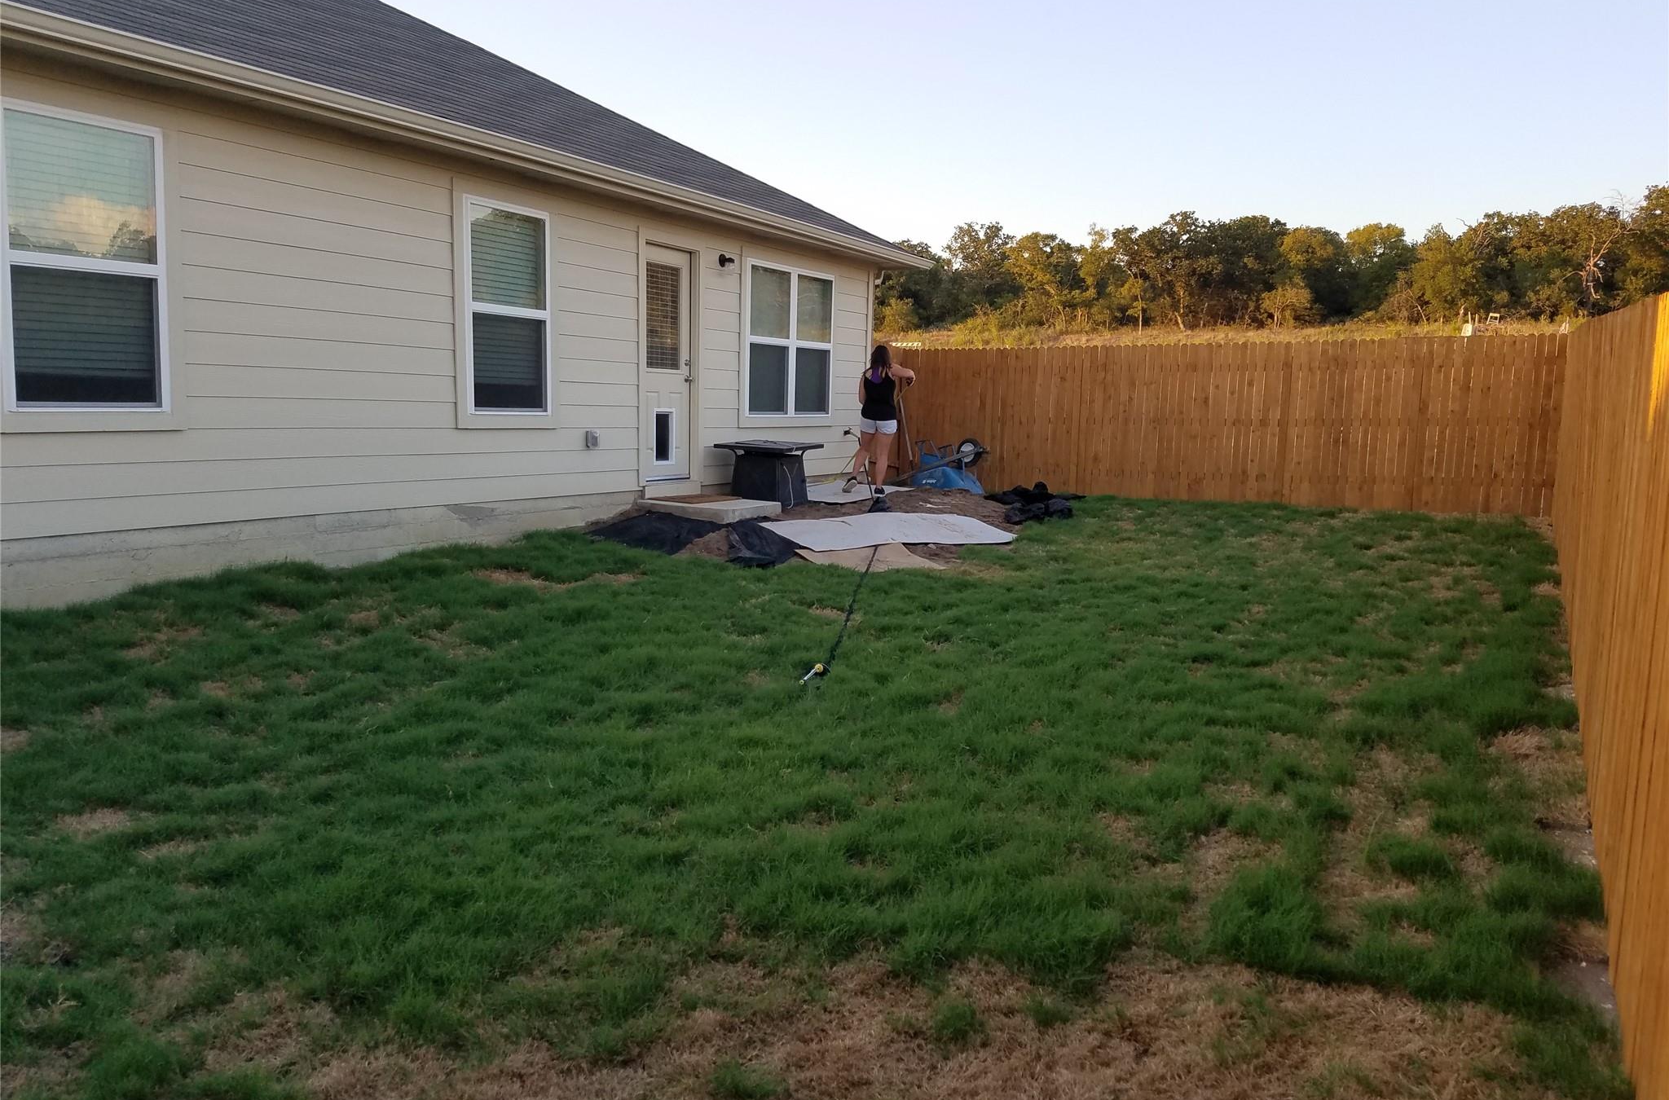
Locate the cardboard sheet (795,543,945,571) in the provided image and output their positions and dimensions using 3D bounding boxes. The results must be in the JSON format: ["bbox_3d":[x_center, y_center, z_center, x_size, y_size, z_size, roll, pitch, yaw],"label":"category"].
[{"bbox_3d":[0.246,0.068,9.202,0.880,0.050,1.030,-3,10,-19],"label":"cardboard sheet"}]

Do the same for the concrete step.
[{"bbox_3d":[-1.069,-0.355,10.850,0.940,0.120,0.980,6,8,29],"label":"concrete step"}]

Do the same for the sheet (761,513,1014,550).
[{"bbox_3d":[0.467,-0.164,10.400,2.040,0.070,1.040,-3,13,-33],"label":"sheet"}]

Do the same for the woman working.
[{"bbox_3d":[0.467,-1.358,13.200,0.690,1.610,0.500,2,6,13],"label":"woman working"}]

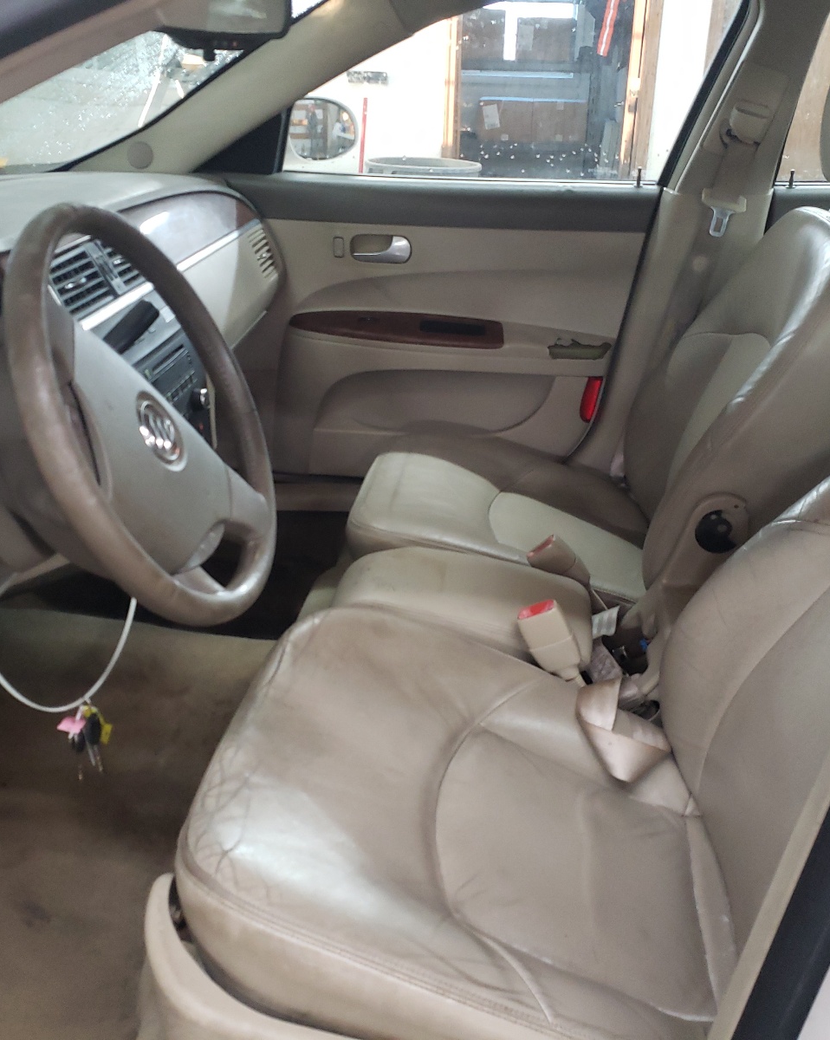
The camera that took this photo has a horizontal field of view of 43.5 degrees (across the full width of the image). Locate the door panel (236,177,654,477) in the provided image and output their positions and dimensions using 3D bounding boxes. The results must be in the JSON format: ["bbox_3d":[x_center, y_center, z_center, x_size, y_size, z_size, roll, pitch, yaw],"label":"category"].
[{"bbox_3d":[0.004,-0.341,1.965,0.825,0.605,0.120,4,25,7],"label":"door panel"}]

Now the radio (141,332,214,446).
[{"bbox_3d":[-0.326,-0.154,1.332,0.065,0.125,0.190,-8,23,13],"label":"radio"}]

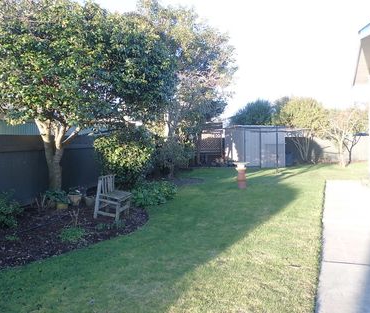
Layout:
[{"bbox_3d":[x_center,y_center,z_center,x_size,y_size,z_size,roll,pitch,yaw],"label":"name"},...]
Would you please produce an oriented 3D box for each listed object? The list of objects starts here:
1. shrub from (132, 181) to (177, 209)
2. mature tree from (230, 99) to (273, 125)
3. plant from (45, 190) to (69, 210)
[{"bbox_3d":[-0.774,0.886,8.586,1.100,0.500,1.200,-1,3,-5],"label":"shrub"},{"bbox_3d":[4.695,-1.873,23.883,3.200,4.300,3.000,0,3,11],"label":"mature tree"},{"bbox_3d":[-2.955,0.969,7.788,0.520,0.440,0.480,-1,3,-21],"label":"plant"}]

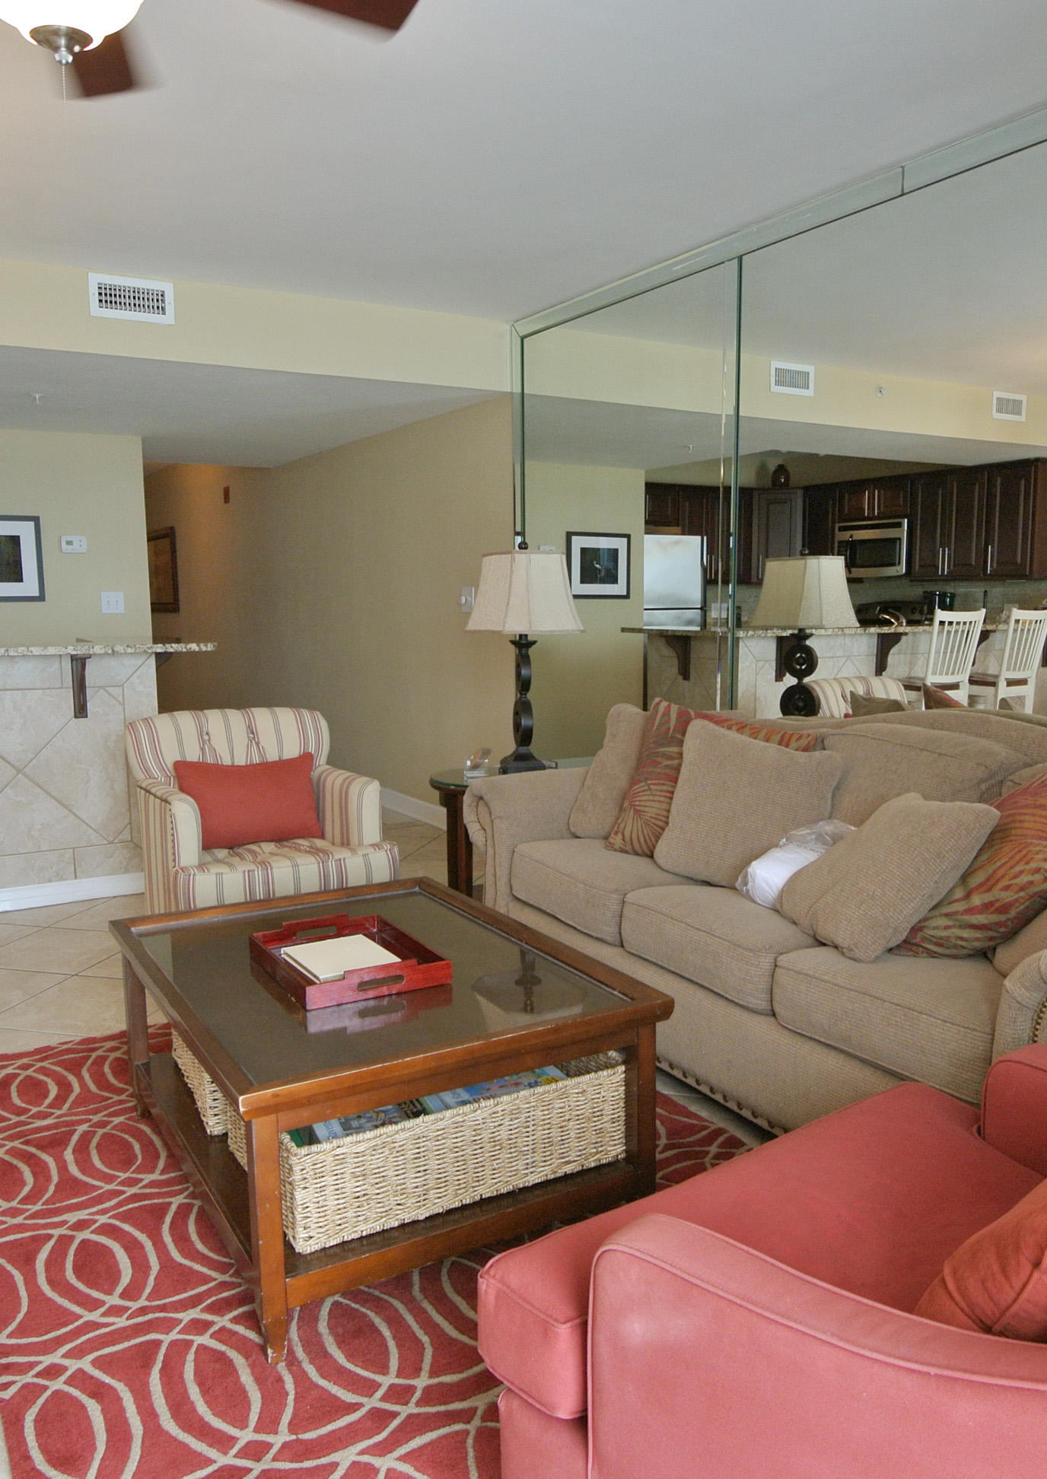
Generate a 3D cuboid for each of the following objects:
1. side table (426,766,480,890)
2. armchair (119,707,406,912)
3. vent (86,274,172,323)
[{"bbox_3d":[-0.073,0.435,4.124,0.560,0.635,0.560,-4,8,-31],"label":"side table"},{"bbox_3d":[-0.938,0.342,3.889,0.770,0.880,0.800,-4,8,-31],"label":"armchair"},{"bbox_3d":[-1.501,-1.696,4.248,0.315,0.155,0.020,-4,8,-31],"label":"vent"}]

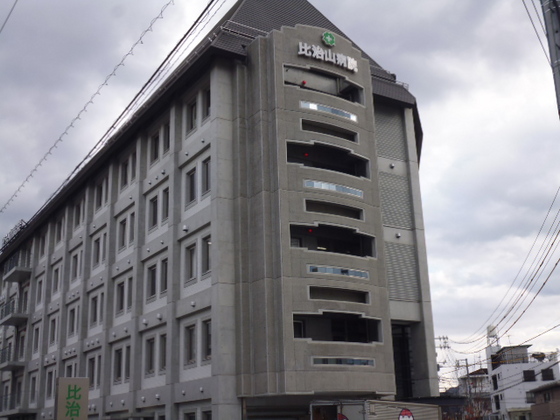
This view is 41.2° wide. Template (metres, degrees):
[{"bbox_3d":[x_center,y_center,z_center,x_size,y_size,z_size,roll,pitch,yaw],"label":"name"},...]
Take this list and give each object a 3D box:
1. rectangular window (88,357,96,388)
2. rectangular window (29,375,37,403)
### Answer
[{"bbox_3d":[-10.593,9.262,42.227,0.203,1.593,1.120,9,-20,-30],"label":"rectangular window"},{"bbox_3d":[-17.381,12.701,52.754,0.150,1.520,1.020,9,-20,-30],"label":"rectangular window"}]

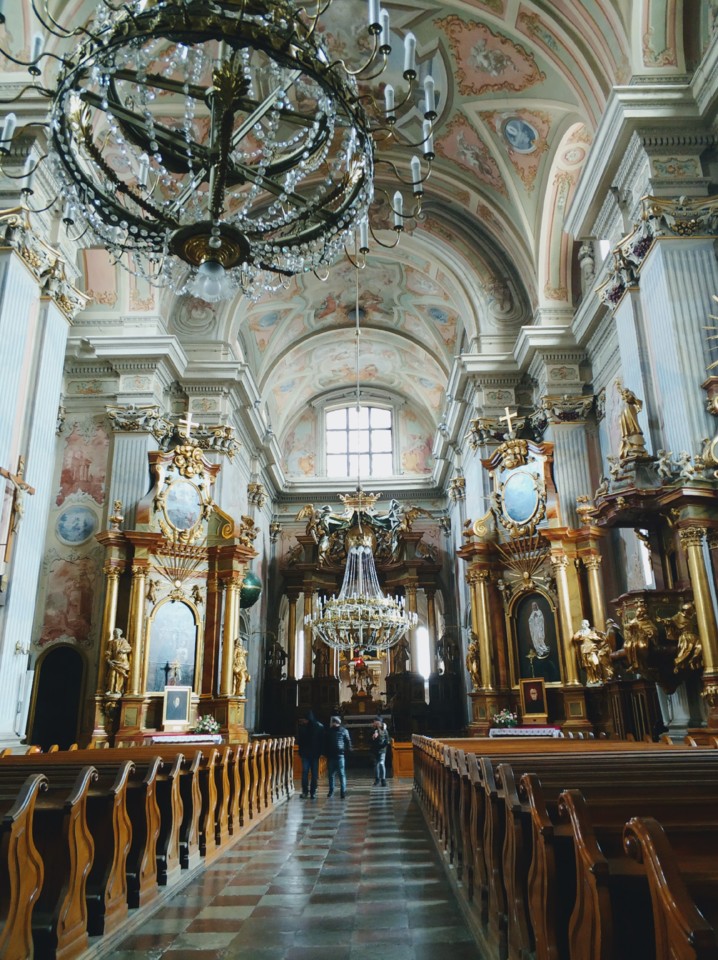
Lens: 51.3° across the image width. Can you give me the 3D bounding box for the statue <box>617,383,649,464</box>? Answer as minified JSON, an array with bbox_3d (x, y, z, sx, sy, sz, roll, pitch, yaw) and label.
[{"bbox_3d":[5.777,-1.293,16.030,0.550,1.820,0.560,12,-22,-34],"label":"statue"}]

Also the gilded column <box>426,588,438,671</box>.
[{"bbox_3d":[3.554,7.197,36.059,0.500,3.949,0.500,-1,-18,1],"label":"gilded column"}]

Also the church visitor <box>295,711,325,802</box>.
[{"bbox_3d":[-1.076,6.043,16.519,0.450,1.790,0.520,-17,-24,40],"label":"church visitor"}]

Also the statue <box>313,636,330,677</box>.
[{"bbox_3d":[-1.780,8.369,35.491,0.800,1.950,0.650,-1,-18,0],"label":"statue"}]

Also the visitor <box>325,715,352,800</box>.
[{"bbox_3d":[-0.477,6.353,17.209,0.550,1.780,0.400,3,-19,-10],"label":"visitor"}]

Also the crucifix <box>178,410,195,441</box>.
[{"bbox_3d":[-5.862,-1.847,25.754,0.720,1.080,0.120,13,-23,-36],"label":"crucifix"}]

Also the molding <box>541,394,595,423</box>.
[{"bbox_3d":[7.048,-2.379,25.319,1.780,0.950,0.550,-1,-18,0],"label":"molding"}]

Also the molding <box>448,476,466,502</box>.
[{"bbox_3d":[4.513,0.666,34.567,0.620,0.970,1.600,-1,-18,0],"label":"molding"}]

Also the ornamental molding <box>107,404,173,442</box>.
[{"bbox_3d":[-7.442,-1.845,25.354,1.714,0.830,1.575,-1,-18,1],"label":"ornamental molding"}]

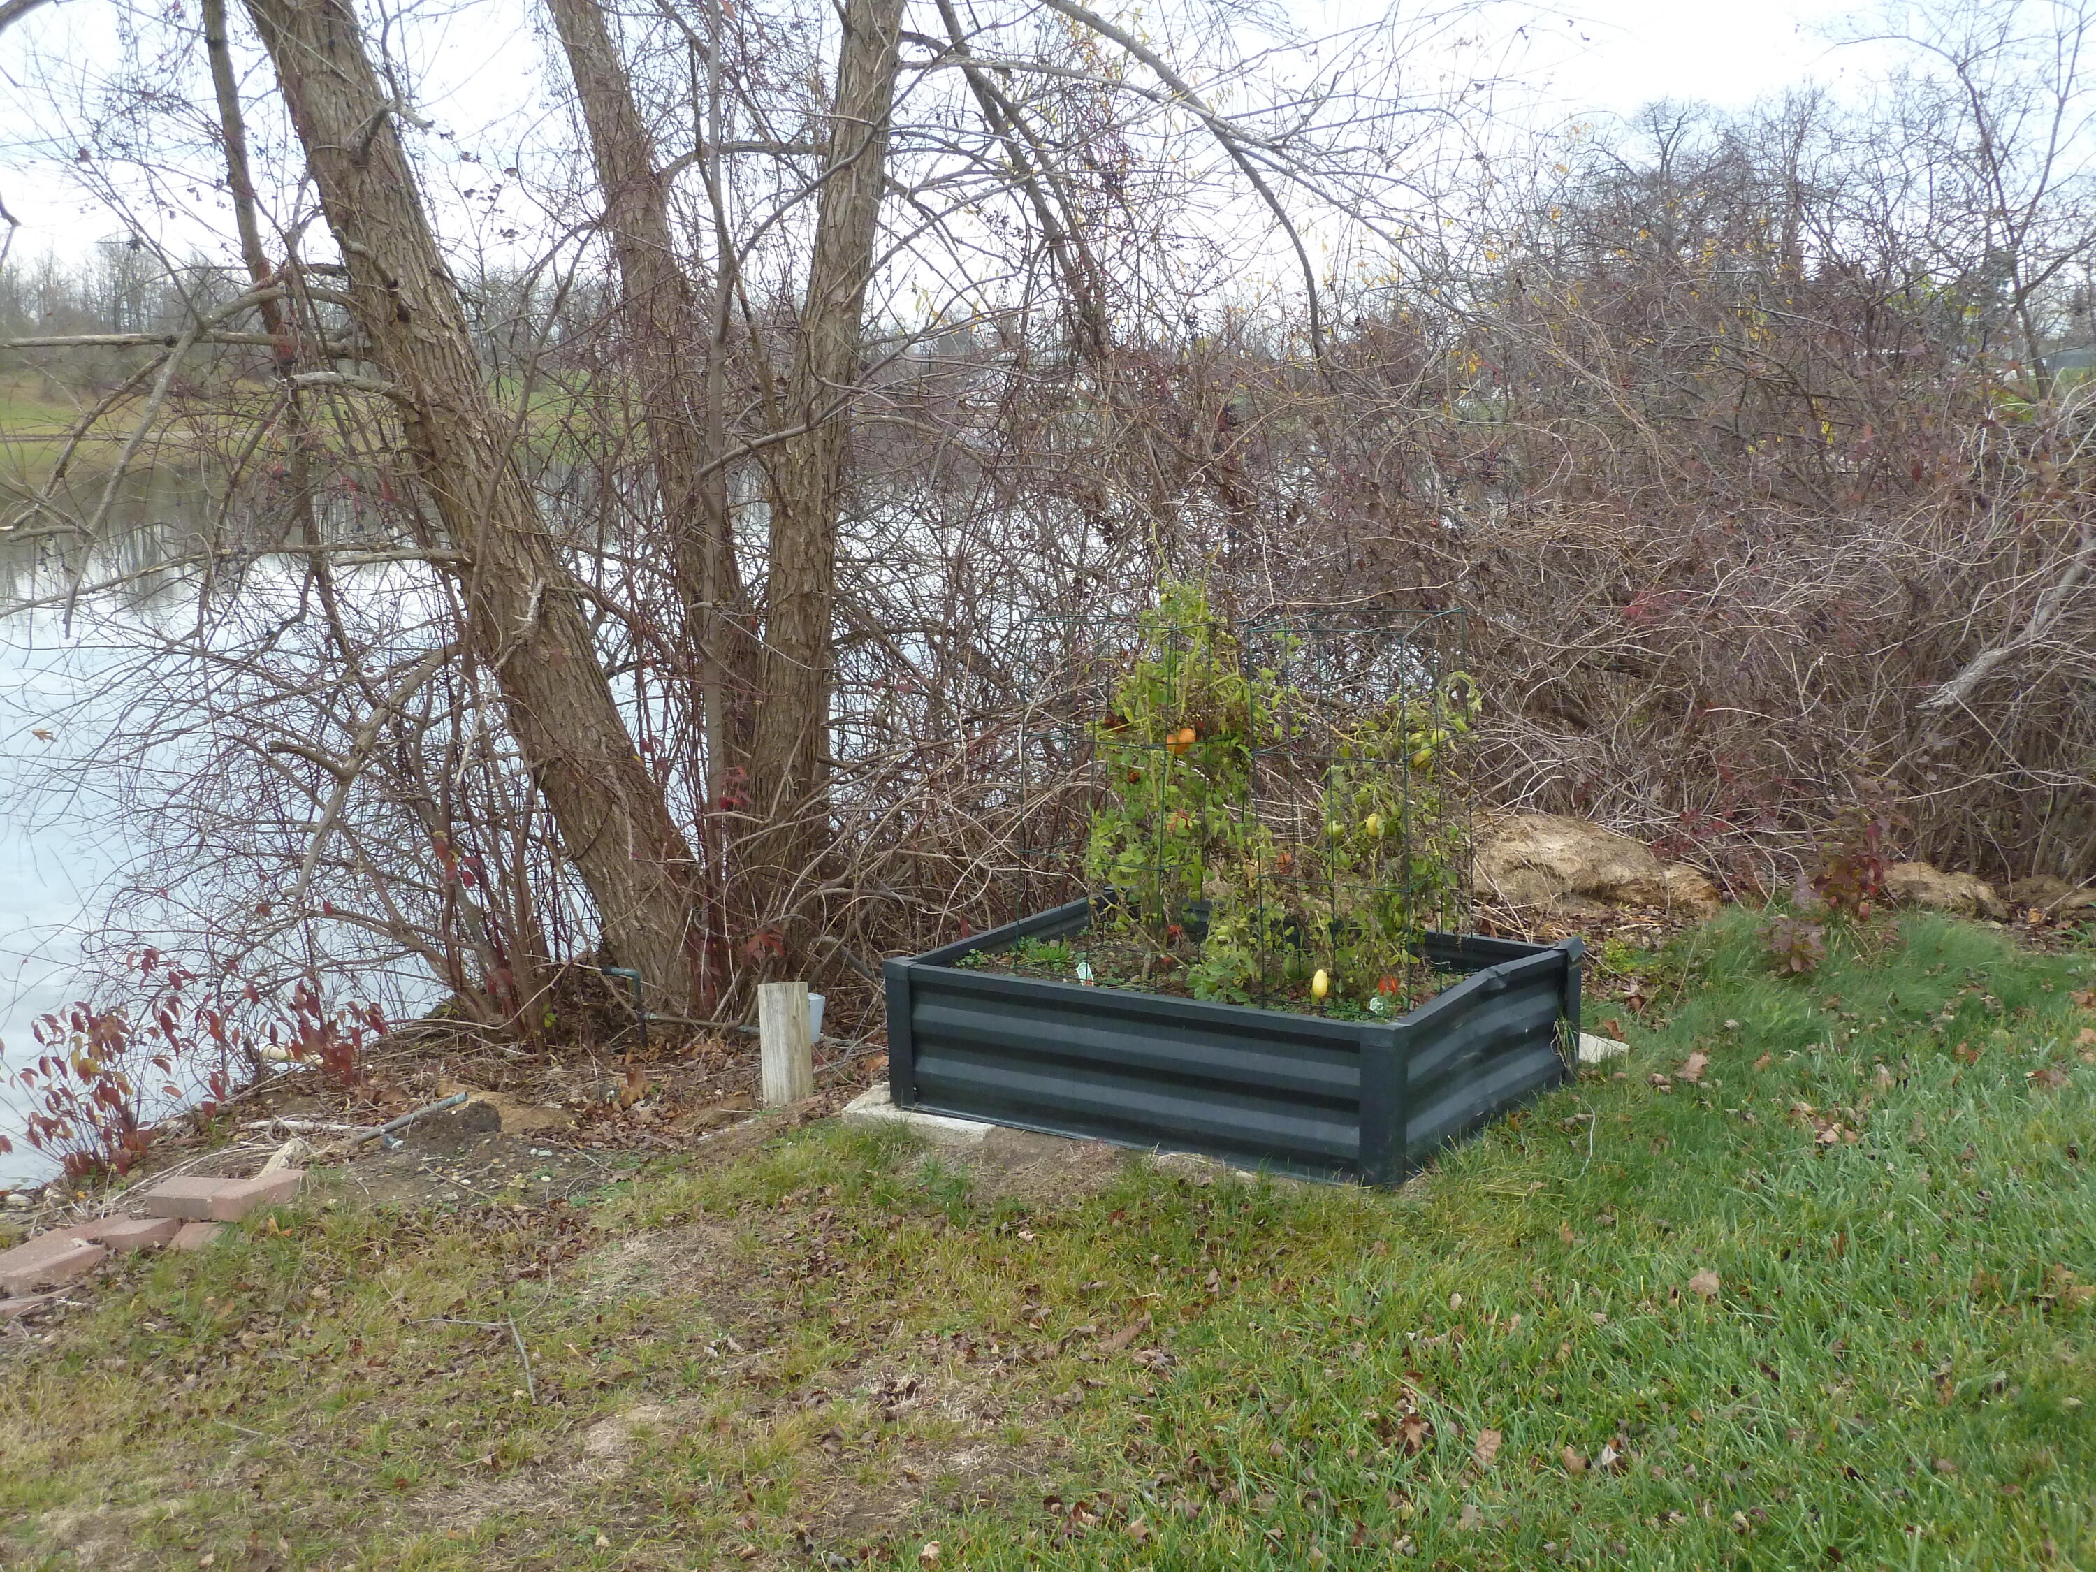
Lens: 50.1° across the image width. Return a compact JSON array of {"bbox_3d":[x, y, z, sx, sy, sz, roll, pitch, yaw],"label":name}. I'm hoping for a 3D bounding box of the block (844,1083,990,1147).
[{"bbox_3d":[-0.240,0.739,4.875,0.374,0.073,0.207,3,9,27],"label":"block"}]

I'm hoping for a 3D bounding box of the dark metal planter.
[{"bbox_3d":[0.414,0.523,4.930,1.222,0.313,0.924,4,10,35],"label":"dark metal planter"}]

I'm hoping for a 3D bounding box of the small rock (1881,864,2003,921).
[{"bbox_3d":[2.465,0.290,6.161,0.318,0.151,0.232,1,9,14],"label":"small rock"}]

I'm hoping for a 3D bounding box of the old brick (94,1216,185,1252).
[{"bbox_3d":[-2.041,1.010,5.069,0.123,0.059,0.187,5,11,37],"label":"old brick"}]

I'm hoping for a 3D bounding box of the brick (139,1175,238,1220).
[{"bbox_3d":[-1.951,0.946,5.115,0.148,0.059,0.138,-1,8,4],"label":"brick"}]

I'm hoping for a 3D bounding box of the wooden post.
[{"bbox_3d":[-0.628,0.622,5.383,0.091,0.306,0.091,-5,-4,29],"label":"wooden post"}]

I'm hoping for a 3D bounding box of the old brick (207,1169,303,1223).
[{"bbox_3d":[-1.826,0.941,5.132,0.138,0.059,0.219,3,9,25],"label":"old brick"}]

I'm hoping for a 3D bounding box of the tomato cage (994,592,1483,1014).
[{"bbox_3d":[0.406,0.025,4.840,0.960,0.818,0.384,4,10,35],"label":"tomato cage"}]

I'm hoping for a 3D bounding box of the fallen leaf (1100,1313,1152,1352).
[{"bbox_3d":[0.125,0.875,3.569,0.091,0.030,0.076,-3,9,-11],"label":"fallen leaf"}]

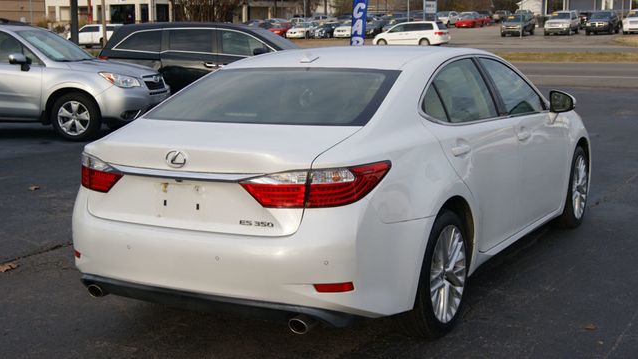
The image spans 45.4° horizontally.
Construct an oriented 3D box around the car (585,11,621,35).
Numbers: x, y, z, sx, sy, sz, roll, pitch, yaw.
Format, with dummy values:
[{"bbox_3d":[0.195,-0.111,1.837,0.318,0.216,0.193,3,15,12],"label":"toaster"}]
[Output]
[{"bbox_3d":[23.112,-12.706,62.000,1.880,1.860,4.950,6,12,32],"label":"car"}]

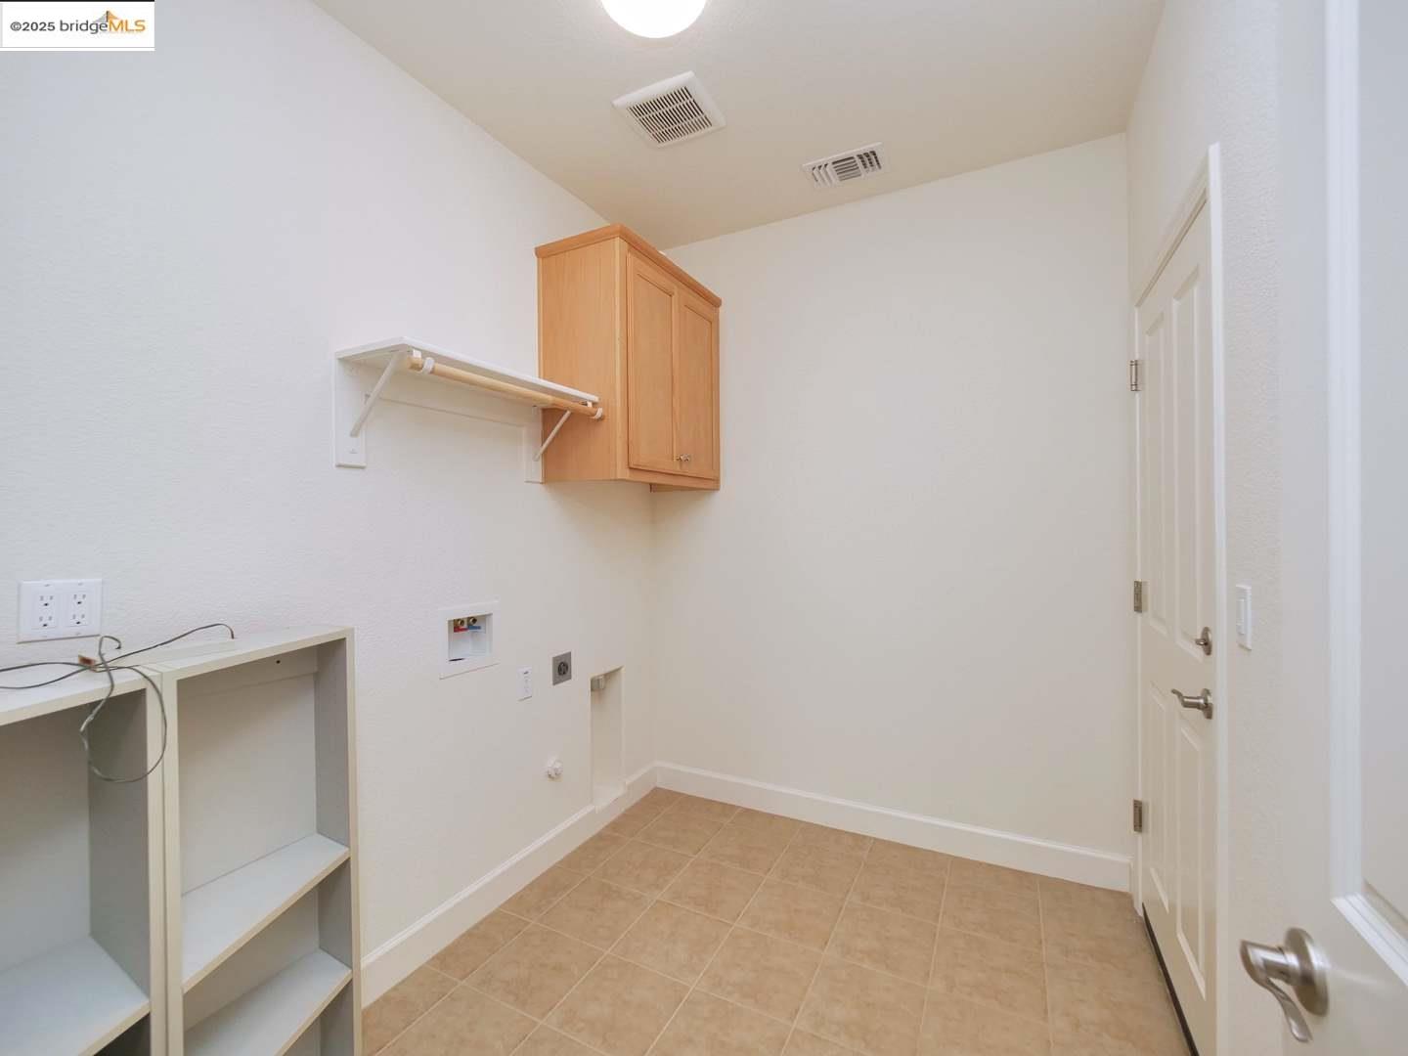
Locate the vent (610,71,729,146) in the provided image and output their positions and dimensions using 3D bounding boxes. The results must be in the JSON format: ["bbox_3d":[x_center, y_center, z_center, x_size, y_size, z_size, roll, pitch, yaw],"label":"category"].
[{"bbox_3d":[-0.111,-1.400,1.929,0.285,0.028,0.255,-1,0,27],"label":"vent"}]

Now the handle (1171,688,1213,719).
[{"bbox_3d":[1.127,0.397,1.324,0.057,0.067,0.130,-1,0,27],"label":"handle"}]

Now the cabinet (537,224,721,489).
[{"bbox_3d":[-0.292,-0.641,2.514,0.387,0.930,0.820,-1,0,27],"label":"cabinet"}]

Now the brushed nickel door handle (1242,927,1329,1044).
[{"bbox_3d":[0.515,0.405,0.502,0.056,0.067,0.130,-1,0,27],"label":"brushed nickel door handle"}]

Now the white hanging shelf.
[{"bbox_3d":[-0.692,-0.323,1.827,0.295,0.310,0.800,-1,0,27],"label":"white hanging shelf"}]

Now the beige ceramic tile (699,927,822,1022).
[{"bbox_3d":[0.174,1.339,1.720,0.303,0.011,0.297,-1,0,27],"label":"beige ceramic tile"}]

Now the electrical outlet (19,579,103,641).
[{"bbox_3d":[-1.222,0.154,1.086,0.009,0.114,0.112,-1,0,27],"label":"electrical outlet"}]

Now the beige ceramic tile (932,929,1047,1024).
[{"bbox_3d":[0.854,1.332,1.709,0.303,0.011,0.297,-1,0,27],"label":"beige ceramic tile"}]

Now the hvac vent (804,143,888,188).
[{"bbox_3d":[0.560,-1.420,2.246,0.298,0.016,0.158,-1,0,27],"label":"hvac vent"}]

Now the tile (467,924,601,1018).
[{"bbox_3d":[-0.506,1.346,1.738,0.303,0.011,0.297,-1,0,27],"label":"tile"}]

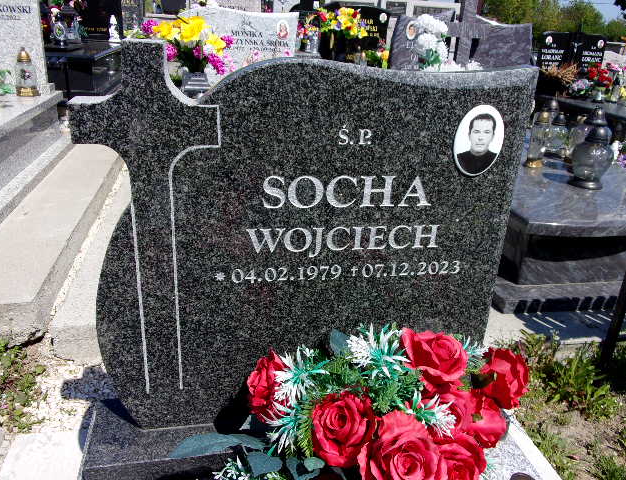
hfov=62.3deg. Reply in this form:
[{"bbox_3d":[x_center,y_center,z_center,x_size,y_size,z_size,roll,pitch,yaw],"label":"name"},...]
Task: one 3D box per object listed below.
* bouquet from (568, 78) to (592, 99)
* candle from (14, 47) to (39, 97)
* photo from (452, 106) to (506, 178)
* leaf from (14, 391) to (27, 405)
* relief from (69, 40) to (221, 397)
[{"bbox_3d":[3.108,-1.763,6.026,0.260,0.200,0.240,-2,23,-12],"label":"bouquet"},{"bbox_3d":[-1.819,-1.071,3.292,0.115,0.303,0.115,-2,23,-12],"label":"candle"},{"bbox_3d":[0.306,-0.180,0.946,0.097,0.130,0.010,-2,23,-12],"label":"photo"},{"bbox_3d":[-0.858,0.462,1.518,0.045,0.015,0.052,-2,23,-12],"label":"leaf"},{"bbox_3d":[-0.281,-0.014,0.935,0.230,0.651,0.075,-2,23,-12],"label":"relief"}]

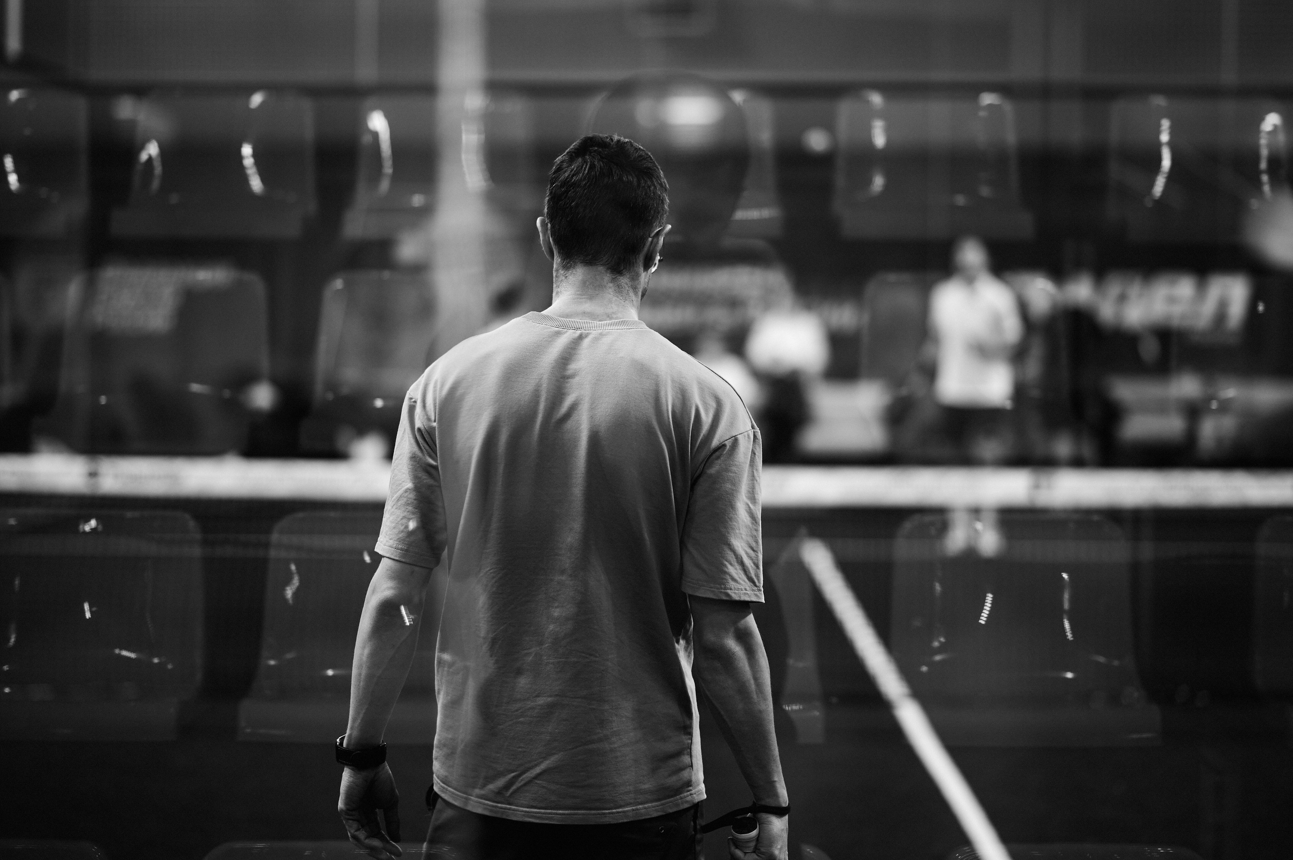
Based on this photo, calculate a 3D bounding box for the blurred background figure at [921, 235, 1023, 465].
[{"bbox_3d":[1.874,-0.194,17.500,0.570,1.790,0.400,1,3,7],"label":"blurred background figure"}]

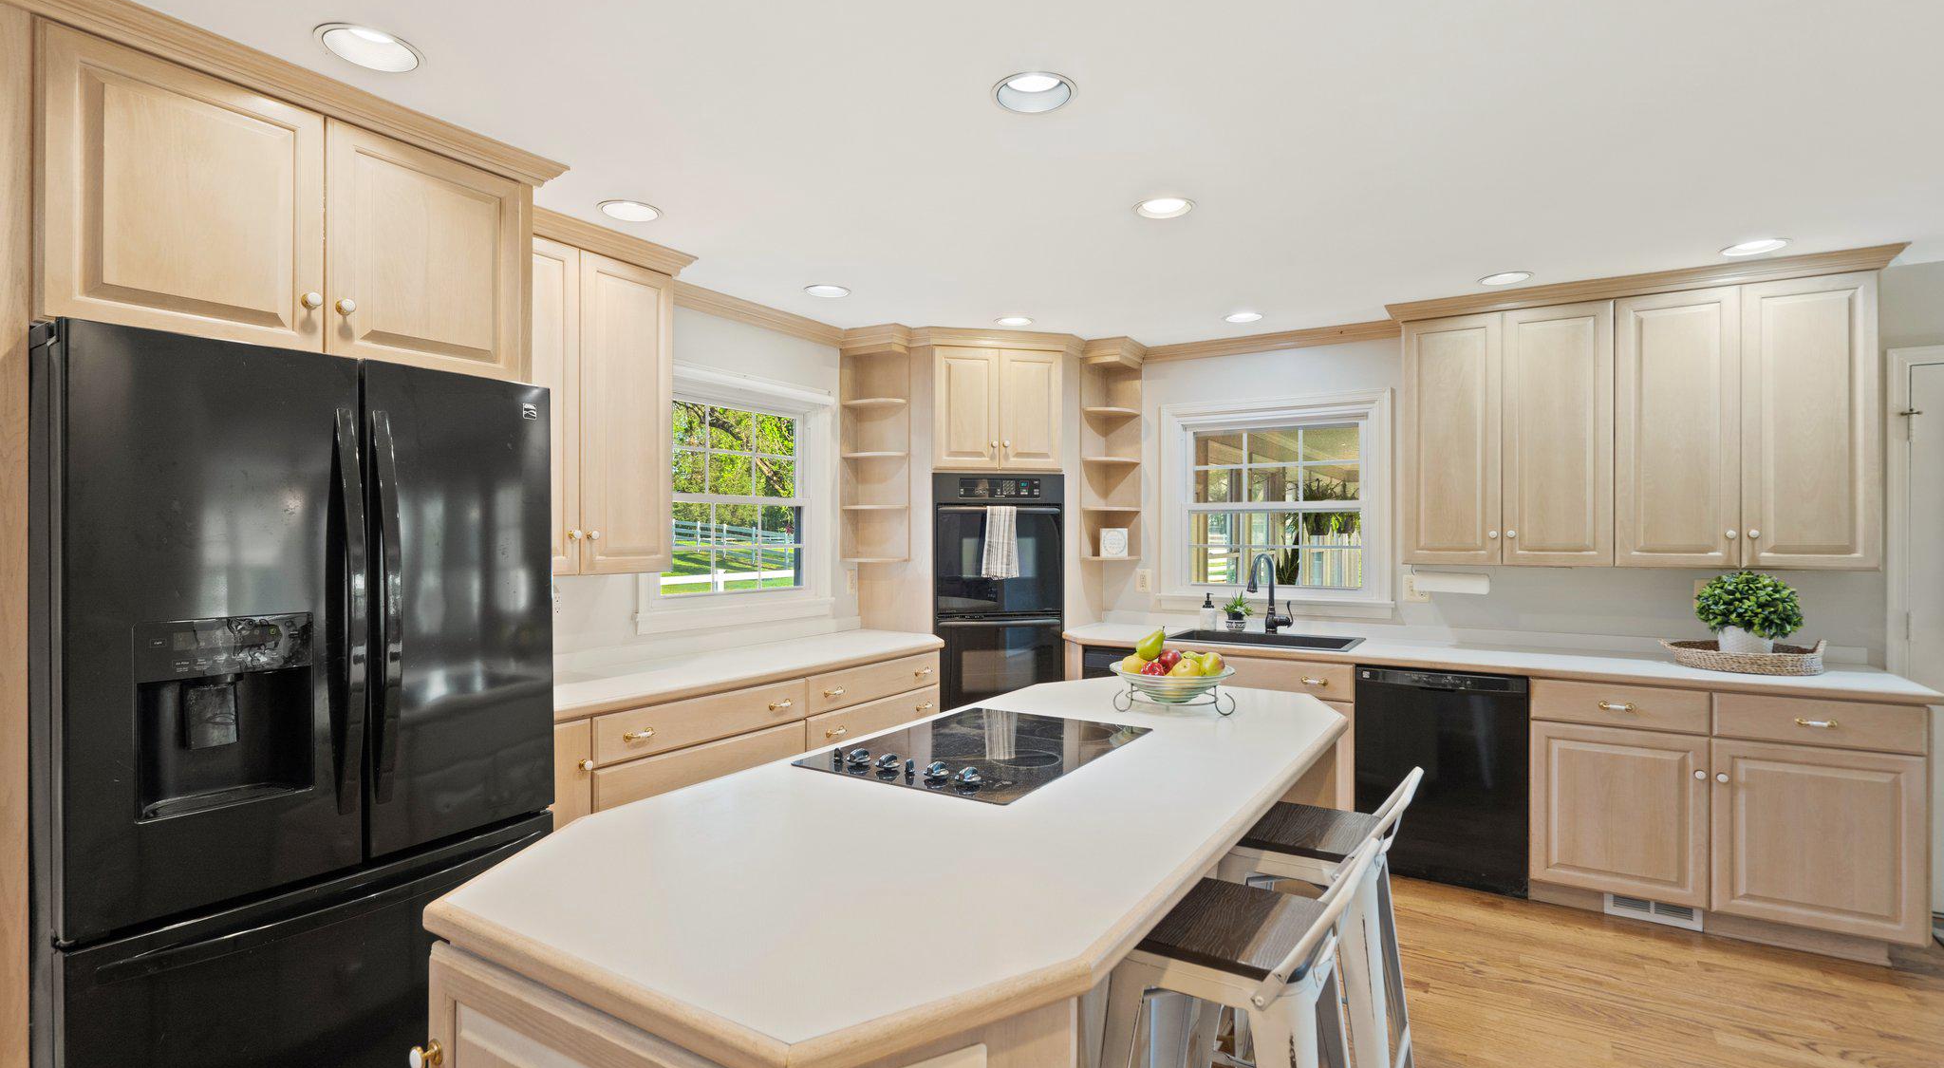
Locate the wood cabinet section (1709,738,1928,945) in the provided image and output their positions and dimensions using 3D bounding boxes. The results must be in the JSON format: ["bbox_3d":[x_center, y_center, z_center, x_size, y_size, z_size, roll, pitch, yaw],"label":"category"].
[{"bbox_3d":[2.957,1.009,3.127,0.538,0.609,0.590,0,0,32],"label":"wood cabinet section"}]

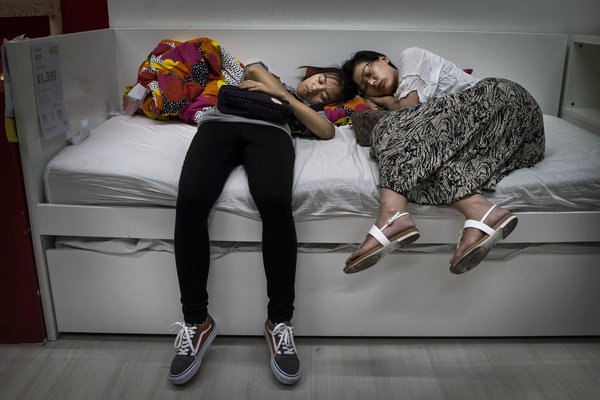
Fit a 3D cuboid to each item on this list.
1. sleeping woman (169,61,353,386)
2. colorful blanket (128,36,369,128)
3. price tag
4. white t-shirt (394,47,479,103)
[{"bbox_3d":[-0.105,-0.024,2.104,0.515,0.842,1.129,4,19,11],"label":"sleeping woman"},{"bbox_3d":[-0.224,-0.498,2.433,1.020,0.337,0.327,1,19,0],"label":"colorful blanket"},{"bbox_3d":[-0.801,-0.357,1.894,0.008,0.299,0.209,1,19,0],"label":"price tag"},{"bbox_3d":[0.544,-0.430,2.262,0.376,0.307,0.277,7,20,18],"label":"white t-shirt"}]

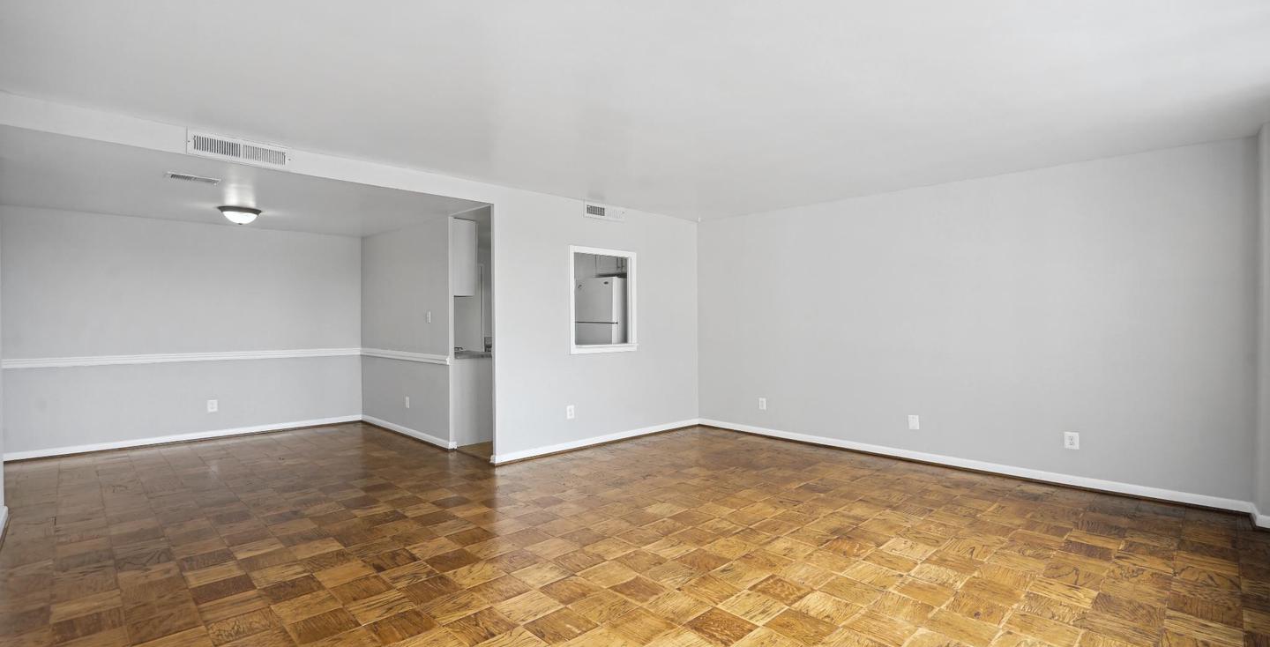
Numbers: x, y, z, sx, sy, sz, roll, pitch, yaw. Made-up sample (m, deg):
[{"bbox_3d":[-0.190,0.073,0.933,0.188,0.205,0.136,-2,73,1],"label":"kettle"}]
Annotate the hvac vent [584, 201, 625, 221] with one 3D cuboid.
[{"bbox_3d":[-0.309,-1.135,5.745,0.553,0.155,0.030,0,0,-44],"label":"hvac vent"}]

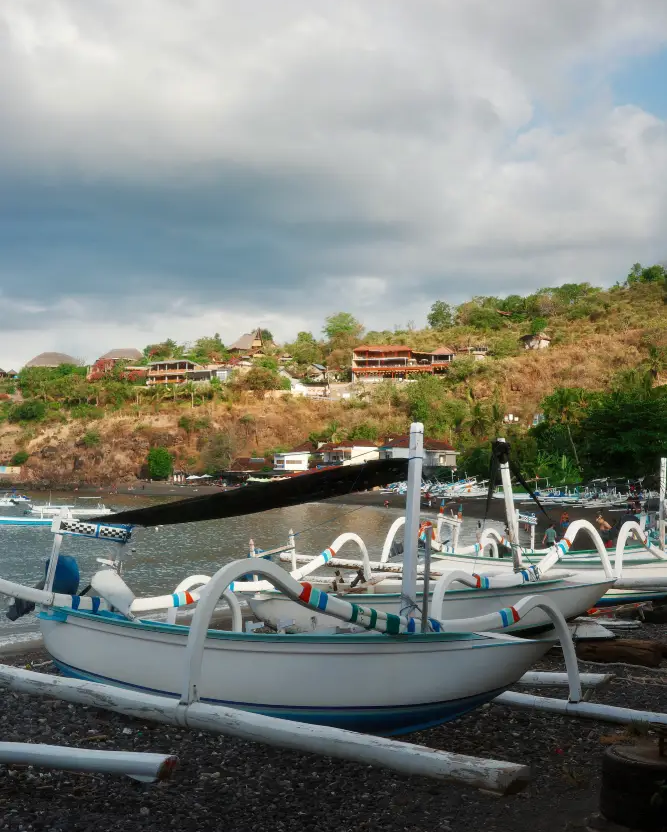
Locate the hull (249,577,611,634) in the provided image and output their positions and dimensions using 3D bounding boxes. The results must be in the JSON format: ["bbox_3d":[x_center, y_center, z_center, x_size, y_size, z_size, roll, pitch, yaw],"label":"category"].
[{"bbox_3d":[0.981,2.422,13.904,5.606,0.854,0.740,-7,1,39],"label":"hull"}]

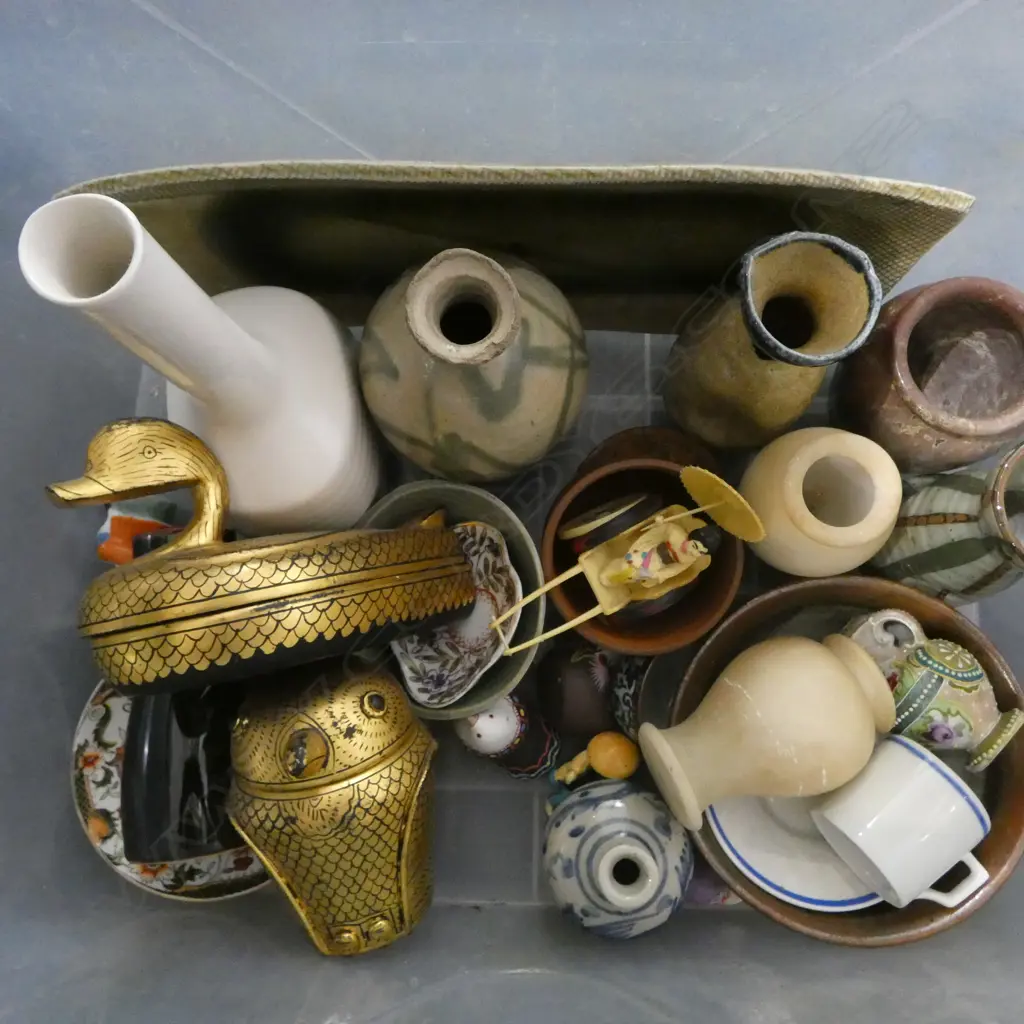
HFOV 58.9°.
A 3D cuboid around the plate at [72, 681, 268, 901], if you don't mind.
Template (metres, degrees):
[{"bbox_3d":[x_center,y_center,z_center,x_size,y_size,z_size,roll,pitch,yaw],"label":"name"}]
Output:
[{"bbox_3d":[-0.180,0.148,0.536,0.153,0.022,0.153,0,82,1],"label":"plate"}]

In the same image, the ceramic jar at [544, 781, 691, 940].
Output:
[{"bbox_3d":[0.064,0.208,0.547,0.090,0.080,0.090,0,82,0],"label":"ceramic jar"}]

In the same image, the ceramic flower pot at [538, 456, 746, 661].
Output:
[{"bbox_3d":[0.077,0.012,0.534,0.110,0.088,0.110,0,106,7],"label":"ceramic flower pot"}]

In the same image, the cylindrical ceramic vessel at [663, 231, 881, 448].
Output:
[{"bbox_3d":[0.144,-0.093,0.518,0.096,0.157,0.096,0,82,1],"label":"cylindrical ceramic vessel"}]

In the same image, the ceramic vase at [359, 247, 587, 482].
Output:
[{"bbox_3d":[-0.022,-0.087,0.516,0.135,0.163,0.135,0,82,1],"label":"ceramic vase"}]

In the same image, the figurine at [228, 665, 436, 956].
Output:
[{"bbox_3d":[-0.096,0.158,0.492,0.108,0.090,0.150,-8,91,3],"label":"figurine"}]

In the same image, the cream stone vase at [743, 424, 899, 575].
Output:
[{"bbox_3d":[0.195,-0.007,0.577,0.097,0.083,0.097,0,82,0],"label":"cream stone vase"}]

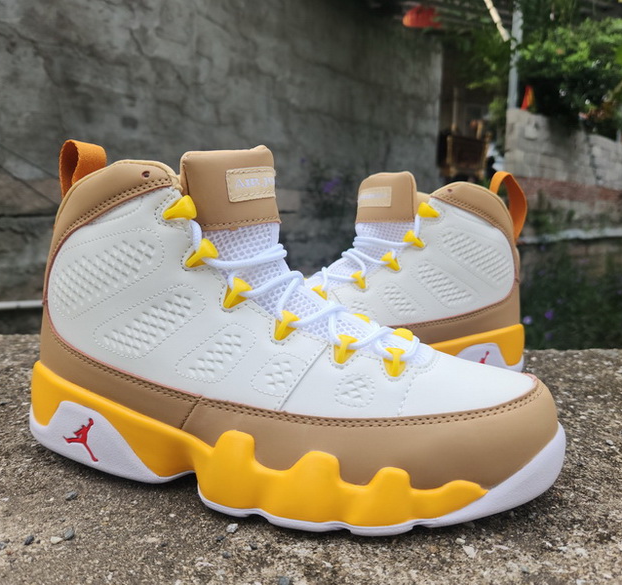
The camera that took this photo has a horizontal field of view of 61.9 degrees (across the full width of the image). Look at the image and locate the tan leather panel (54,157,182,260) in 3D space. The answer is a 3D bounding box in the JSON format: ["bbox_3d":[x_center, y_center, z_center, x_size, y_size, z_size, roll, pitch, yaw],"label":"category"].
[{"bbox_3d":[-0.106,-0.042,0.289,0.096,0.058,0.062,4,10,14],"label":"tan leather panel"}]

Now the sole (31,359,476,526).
[{"bbox_3d":[-0.038,0.071,0.293,0.257,0.048,0.106,4,10,14],"label":"sole"}]

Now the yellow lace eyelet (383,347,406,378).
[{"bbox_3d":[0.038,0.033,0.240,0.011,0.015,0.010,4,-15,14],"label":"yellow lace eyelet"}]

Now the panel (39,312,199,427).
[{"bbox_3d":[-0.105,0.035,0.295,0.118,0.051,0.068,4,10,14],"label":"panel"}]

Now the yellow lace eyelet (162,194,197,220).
[{"bbox_3d":[-0.065,-0.041,0.255,0.015,0.013,0.010,4,10,14],"label":"yellow lace eyelet"}]

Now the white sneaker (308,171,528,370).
[{"bbox_3d":[0.039,-0.012,0.424,0.300,0.176,0.108,-1,10,-13],"label":"white sneaker"}]

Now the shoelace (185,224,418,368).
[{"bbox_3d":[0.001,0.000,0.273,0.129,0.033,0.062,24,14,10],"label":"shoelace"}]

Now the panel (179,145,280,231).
[{"bbox_3d":[-0.039,-0.056,0.275,0.032,0.045,0.074,4,10,14],"label":"panel"}]

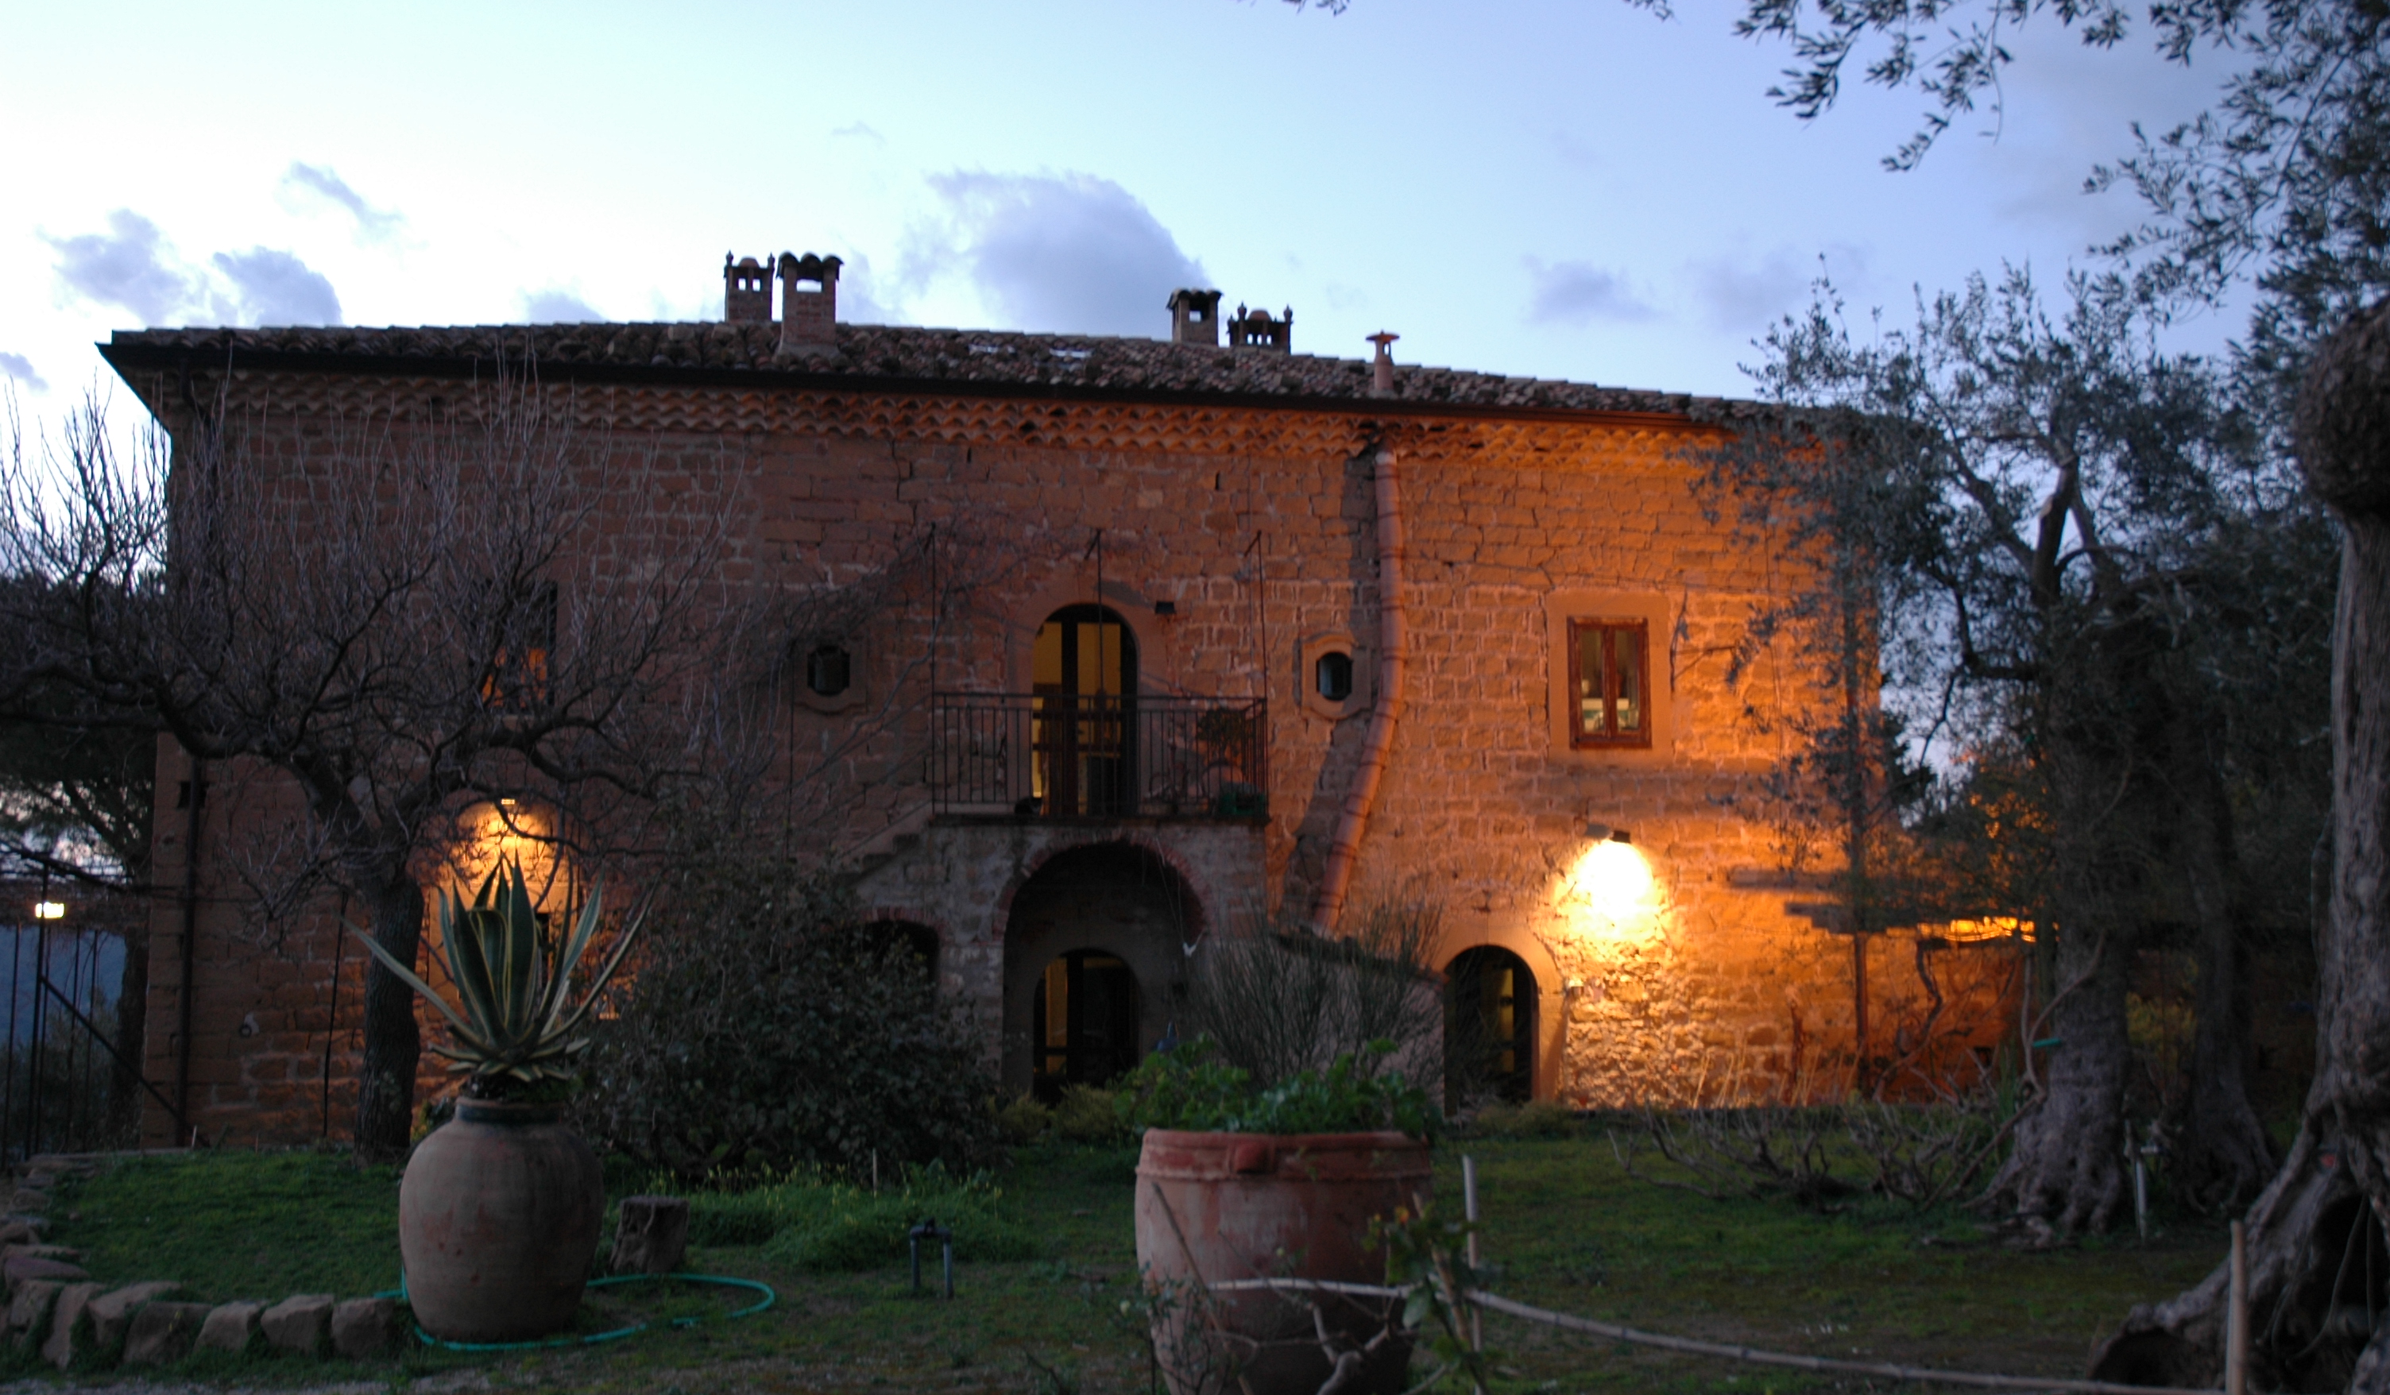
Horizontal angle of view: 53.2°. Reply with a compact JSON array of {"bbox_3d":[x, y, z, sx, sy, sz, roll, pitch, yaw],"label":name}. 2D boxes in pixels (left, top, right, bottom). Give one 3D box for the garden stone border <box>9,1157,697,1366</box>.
[{"bbox_3d":[-5.104,2.874,13.515,2.800,0.450,9.300,2,-6,-25],"label":"garden stone border"}]

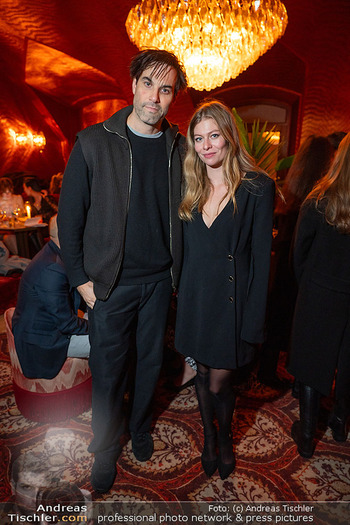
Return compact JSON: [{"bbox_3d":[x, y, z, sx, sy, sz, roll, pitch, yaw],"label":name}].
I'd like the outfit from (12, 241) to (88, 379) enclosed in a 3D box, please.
[{"bbox_3d":[-0.690,0.250,2.150,0.570,0.730,0.500,-5,17,-17],"label":"outfit"}]

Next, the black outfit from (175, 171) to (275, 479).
[{"bbox_3d":[0.205,0.339,1.602,0.470,1.450,0.320,5,17,15],"label":"black outfit"}]

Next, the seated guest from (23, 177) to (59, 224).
[{"bbox_3d":[-1.690,-0.434,4.565,0.520,1.250,0.720,12,20,35],"label":"seated guest"}]

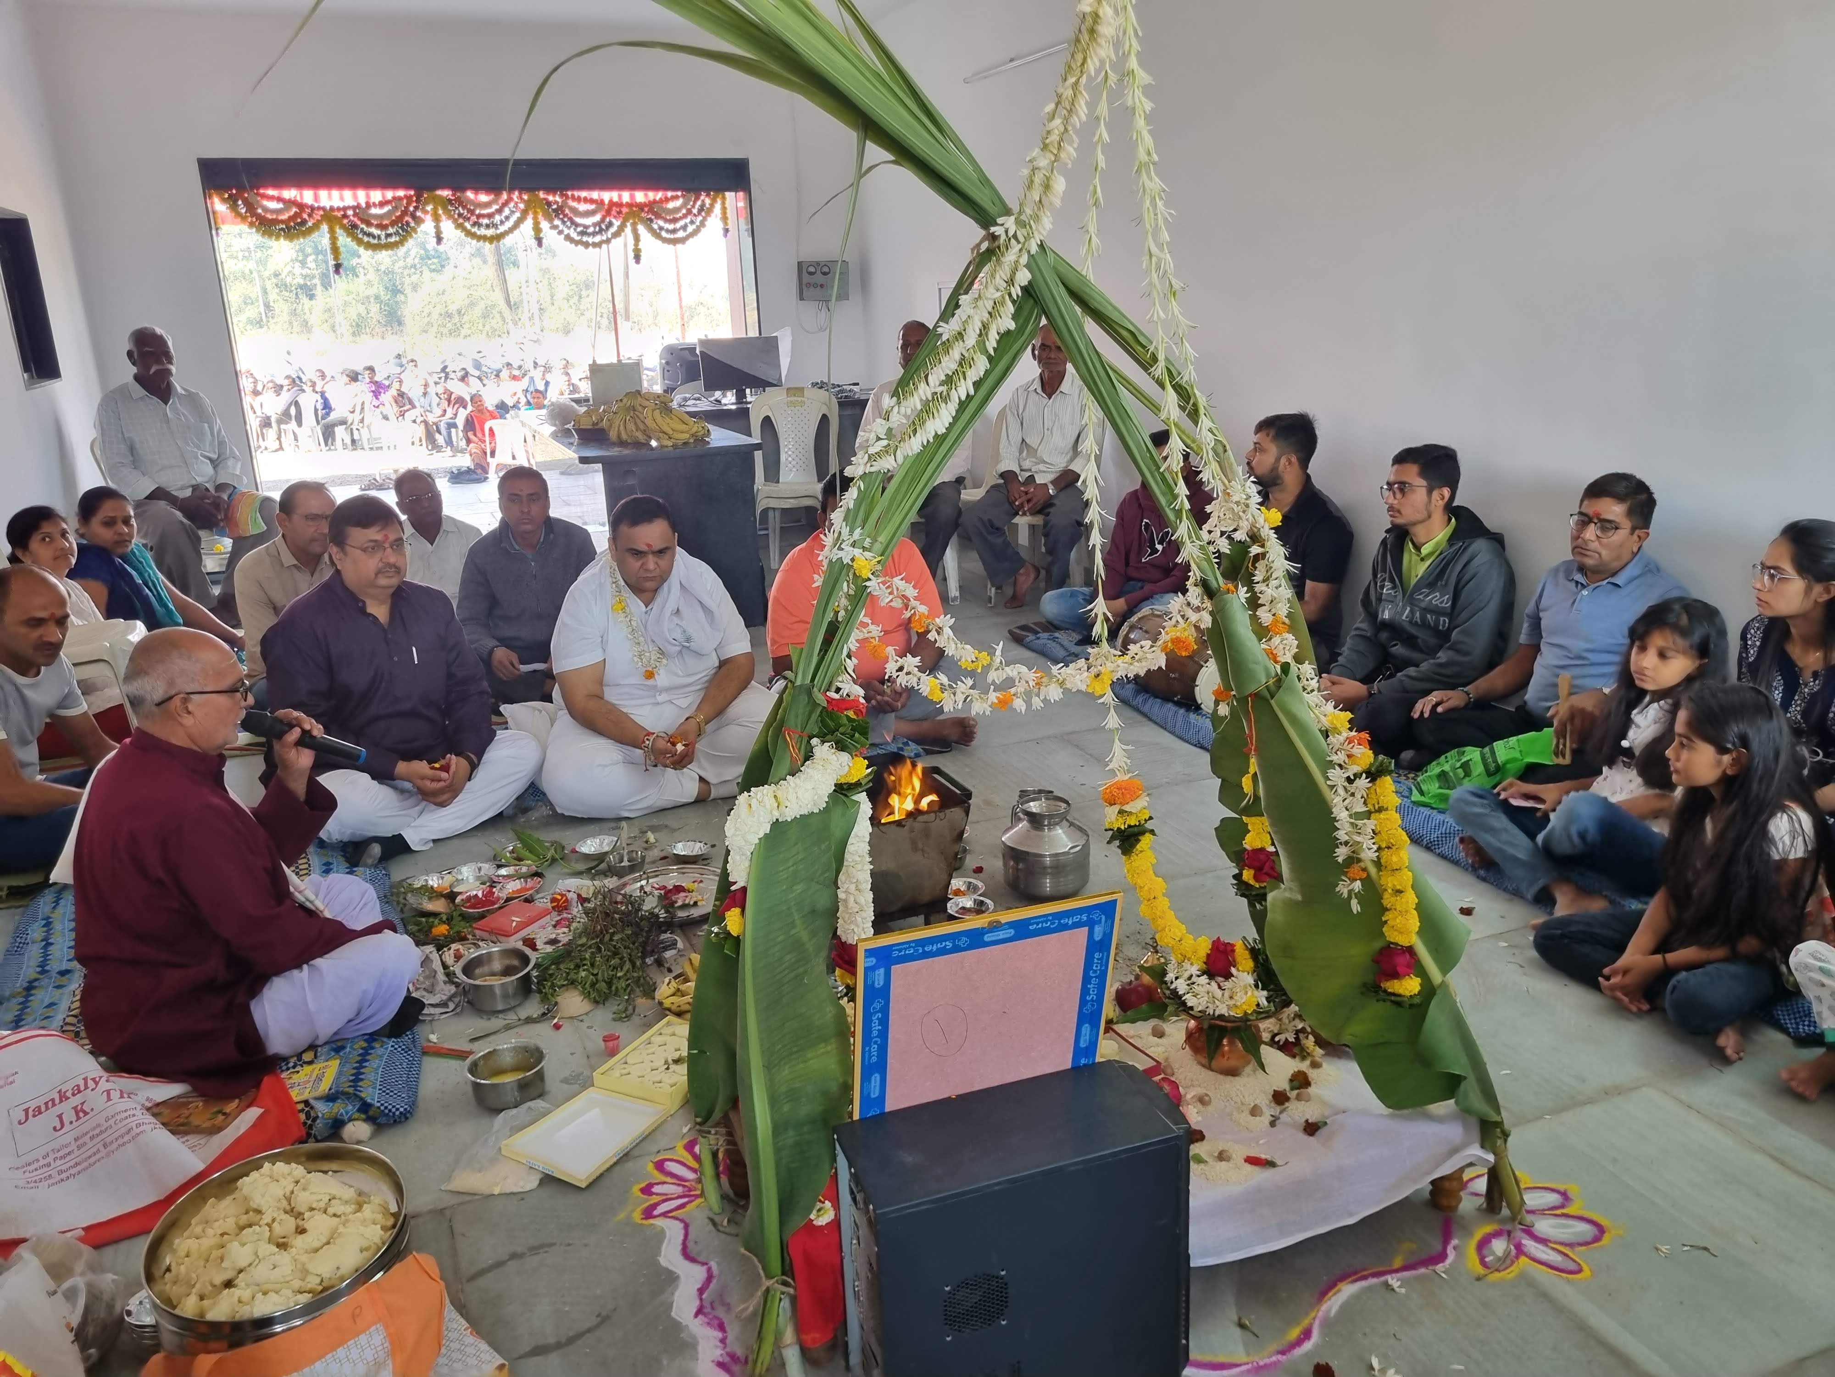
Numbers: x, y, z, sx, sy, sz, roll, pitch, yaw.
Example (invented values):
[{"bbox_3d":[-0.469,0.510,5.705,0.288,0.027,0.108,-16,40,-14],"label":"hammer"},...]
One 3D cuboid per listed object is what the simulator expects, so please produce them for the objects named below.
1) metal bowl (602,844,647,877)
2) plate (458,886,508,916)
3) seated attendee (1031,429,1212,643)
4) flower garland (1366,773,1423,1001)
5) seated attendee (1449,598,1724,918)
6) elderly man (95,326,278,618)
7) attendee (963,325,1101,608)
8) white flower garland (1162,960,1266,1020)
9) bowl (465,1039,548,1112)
[{"bbox_3d":[-0.710,0.428,3.362,0.100,0.050,0.100,-2,16,0],"label":"metal bowl"},{"bbox_3d":[-1.001,0.492,3.164,0.120,0.035,0.120,-2,16,1],"label":"plate"},{"bbox_3d":[0.859,-0.562,5.236,0.660,0.830,0.600,5,19,22],"label":"seated attendee"},{"bbox_3d":[0.678,0.282,1.960,0.080,0.340,0.080,-2,16,0],"label":"flower garland"},{"bbox_3d":[1.520,0.148,3.103,0.620,0.700,0.500,-10,19,-25],"label":"seated attendee"},{"bbox_3d":[-3.220,-0.900,6.050,0.550,1.300,0.830,-16,21,-39],"label":"elderly man"},{"bbox_3d":[0.566,-1.016,6.137,0.560,1.180,0.740,0,17,7],"label":"attendee"},{"bbox_3d":[0.464,0.469,2.140,0.160,0.070,0.130,-2,16,0],"label":"white flower garland"},{"bbox_3d":[-0.736,0.699,2.483,0.142,0.064,0.142,-2,16,0],"label":"bowl"}]

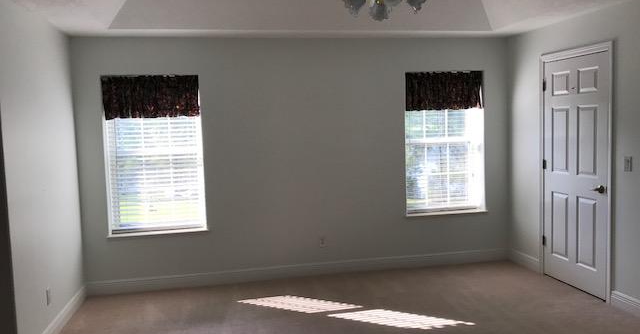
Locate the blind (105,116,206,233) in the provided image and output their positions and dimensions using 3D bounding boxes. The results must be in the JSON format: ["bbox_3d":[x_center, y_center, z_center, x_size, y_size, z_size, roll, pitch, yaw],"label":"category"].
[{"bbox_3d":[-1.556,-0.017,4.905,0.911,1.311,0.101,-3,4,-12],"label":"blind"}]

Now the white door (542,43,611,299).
[{"bbox_3d":[2.279,0.032,4.617,0.101,2.139,0.957,-3,4,-12],"label":"white door"}]

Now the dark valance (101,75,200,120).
[{"bbox_3d":[-1.569,-0.657,4.838,0.881,0.397,0.081,-3,4,-12],"label":"dark valance"}]

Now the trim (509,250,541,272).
[{"bbox_3d":[2.116,0.982,5.420,0.022,0.135,0.551,-3,4,-12],"label":"trim"}]

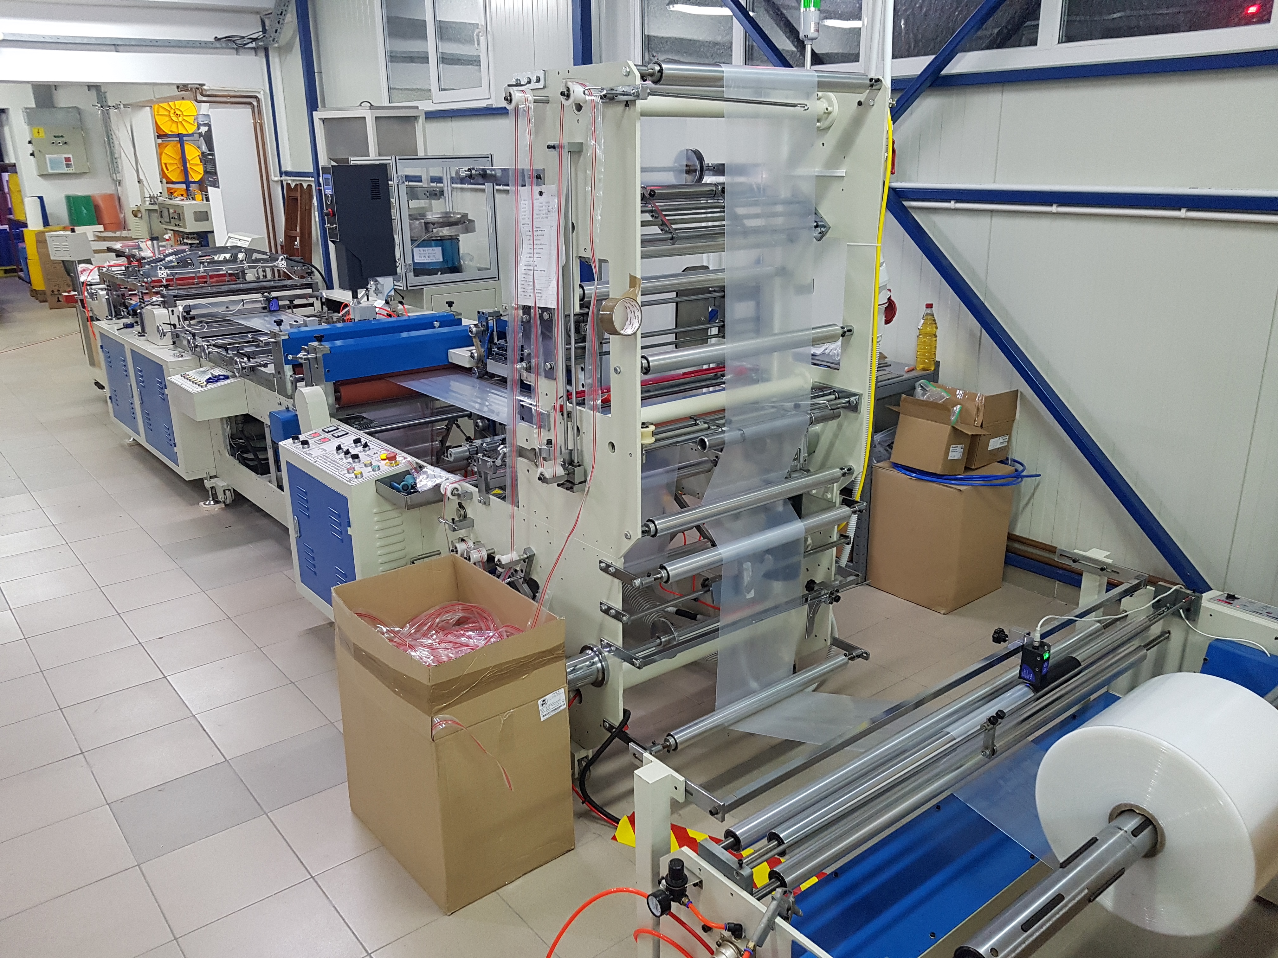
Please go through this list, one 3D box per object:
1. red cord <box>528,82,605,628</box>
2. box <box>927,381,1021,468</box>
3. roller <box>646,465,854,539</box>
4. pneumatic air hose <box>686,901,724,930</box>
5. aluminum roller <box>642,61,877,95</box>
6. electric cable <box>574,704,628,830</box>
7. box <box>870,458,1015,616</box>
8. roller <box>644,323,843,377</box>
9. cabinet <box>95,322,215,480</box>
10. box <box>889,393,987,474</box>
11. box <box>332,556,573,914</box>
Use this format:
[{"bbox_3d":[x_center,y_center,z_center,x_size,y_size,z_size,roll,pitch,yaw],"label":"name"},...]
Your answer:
[{"bbox_3d":[-0.160,-0.245,2.261,0.171,1.286,0.108,-15,23,-38],"label":"red cord"},{"bbox_3d":[1.400,-0.239,4.090,0.249,0.302,0.262,-13,22,-35],"label":"box"},{"bbox_3d":[0.315,0.054,2.640,0.775,0.050,0.050,-15,23,-38],"label":"roller"},{"bbox_3d":[0.116,0.750,1.660,0.020,0.030,0.092,-15,23,-38],"label":"pneumatic air hose"},{"bbox_3d":[0.319,-0.960,2.307,0.775,0.050,0.050,-15,23,-38],"label":"aluminum roller"},{"bbox_3d":[-0.098,0.781,2.682,0.118,0.302,0.171,-15,23,-38],"label":"electric cable"},{"bbox_3d":[1.284,0.209,4.075,0.421,0.538,0.381,-15,23,-38],"label":"box"},{"bbox_3d":[0.300,-0.349,2.528,0.755,0.050,0.050,-15,23,-38],"label":"roller"},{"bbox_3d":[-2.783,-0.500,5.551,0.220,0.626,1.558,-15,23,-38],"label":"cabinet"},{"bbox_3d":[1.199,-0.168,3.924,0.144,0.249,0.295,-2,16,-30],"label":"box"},{"bbox_3d":[-0.487,0.636,2.523,0.376,0.682,0.526,-15,23,-38],"label":"box"}]

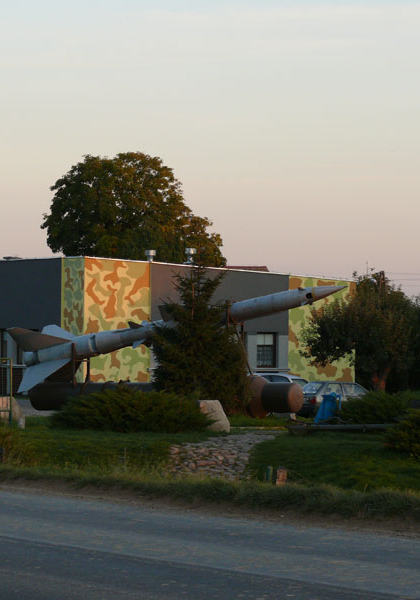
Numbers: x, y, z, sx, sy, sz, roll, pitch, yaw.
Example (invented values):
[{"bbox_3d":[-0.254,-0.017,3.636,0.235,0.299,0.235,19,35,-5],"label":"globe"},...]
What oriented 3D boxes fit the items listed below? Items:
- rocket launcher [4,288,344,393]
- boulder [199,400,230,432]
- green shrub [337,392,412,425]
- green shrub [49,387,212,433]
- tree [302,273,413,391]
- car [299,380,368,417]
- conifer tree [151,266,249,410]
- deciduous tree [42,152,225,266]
[{"bbox_3d":[-0.828,0.699,63.718,10.800,1.900,1.880,-13,-9,32],"label":"rocket launcher"},{"bbox_3d":[0.106,3.075,61.000,0.870,0.860,0.700,1,-2,0],"label":"boulder"},{"bbox_3d":[3.926,2.604,55.488,1.801,0.861,1.600,0,-1,4],"label":"green shrub"},{"bbox_3d":[-1.723,2.360,50.094,3.627,0.971,2.500,1,-1,-2],"label":"green shrub"},{"bbox_3d":[5.616,1.579,88.000,4.188,5.252,4.200,0,-1,4],"label":"tree"},{"bbox_3d":[5.297,3.846,90.320,4.000,1.400,1.660,1,-1,-34],"label":"car"},{"bbox_3d":[-0.293,1.143,60.959,2.500,3.950,2.500,0,-1,0],"label":"conifer tree"},{"bbox_3d":[-4.356,-1.699,129.864,10.300,13.200,10.300,0,-1,0],"label":"deciduous tree"}]

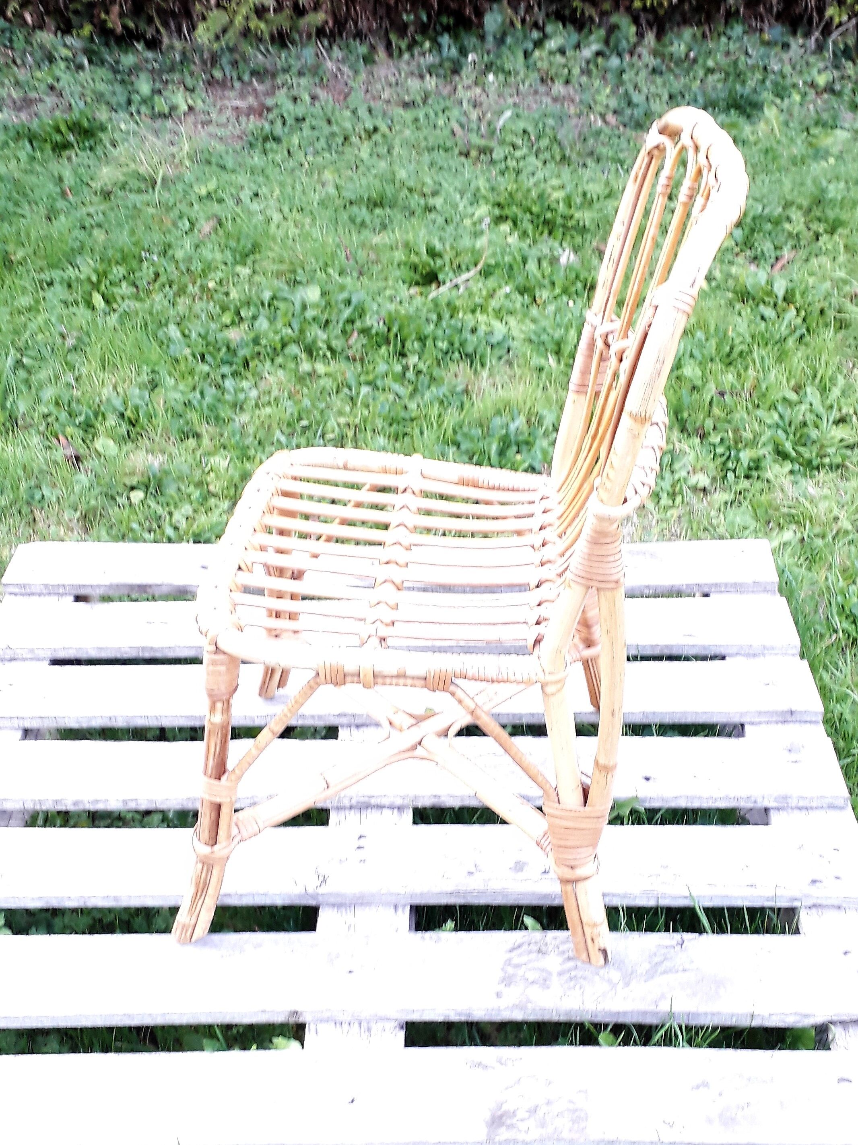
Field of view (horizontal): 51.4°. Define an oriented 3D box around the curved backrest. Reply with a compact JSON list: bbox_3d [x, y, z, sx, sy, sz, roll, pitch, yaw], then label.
[{"bbox_3d":[0.157,-0.143,0.657,0.085,0.360,0.285,11,44,-2],"label":"curved backrest"}]

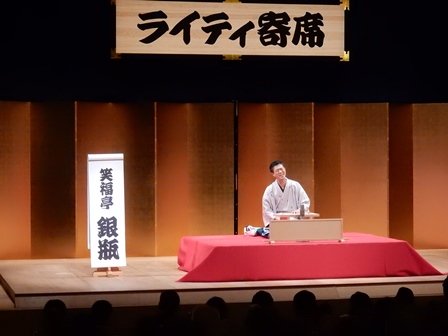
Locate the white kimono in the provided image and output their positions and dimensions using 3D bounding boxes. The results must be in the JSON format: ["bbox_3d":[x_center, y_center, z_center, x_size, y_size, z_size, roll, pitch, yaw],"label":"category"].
[{"bbox_3d":[0.797,0.497,16.572,0.611,0.712,0.600,0,1,-14],"label":"white kimono"}]

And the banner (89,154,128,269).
[{"bbox_3d":[-1.441,0.531,15.861,0.460,1.401,0.140,0,1,-14],"label":"banner"}]

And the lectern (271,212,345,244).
[{"bbox_3d":[0.991,0.748,16.129,0.946,0.343,0.440,0,1,-14],"label":"lectern"}]

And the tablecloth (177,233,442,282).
[{"bbox_3d":[0.844,1.115,16.391,3.339,0.410,2.000,0,1,-14],"label":"tablecloth"}]

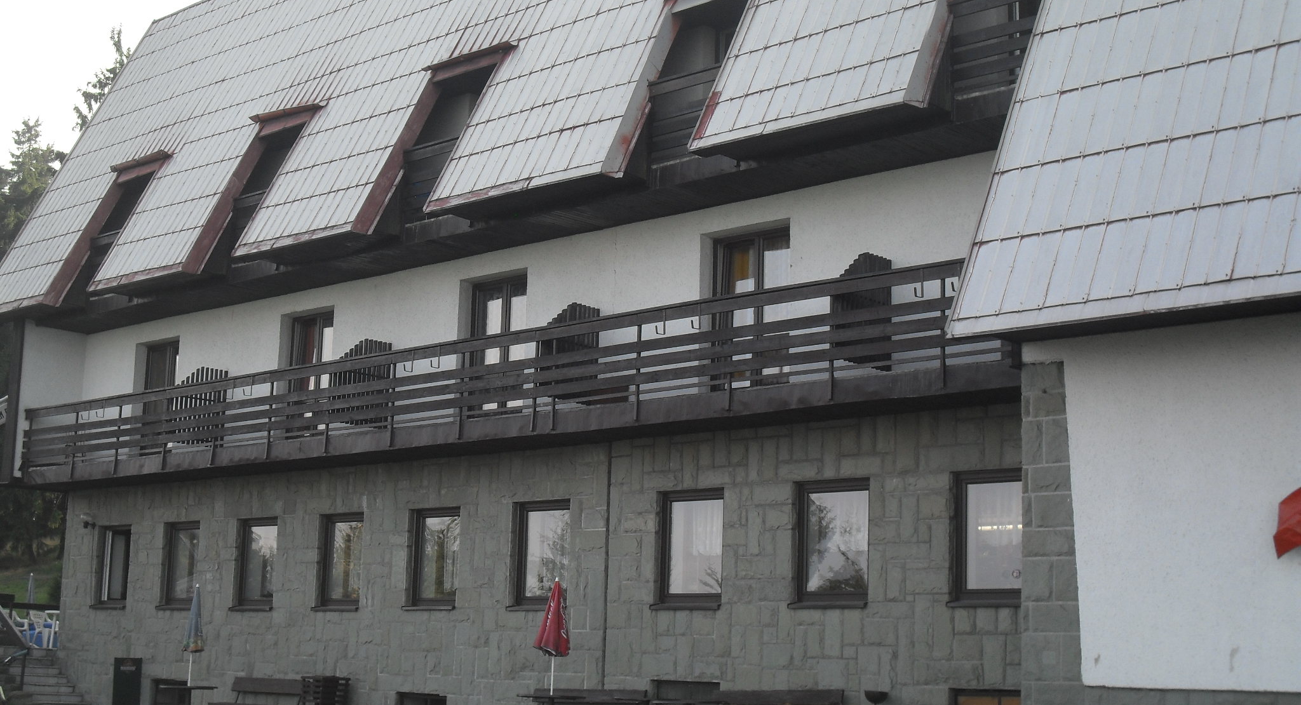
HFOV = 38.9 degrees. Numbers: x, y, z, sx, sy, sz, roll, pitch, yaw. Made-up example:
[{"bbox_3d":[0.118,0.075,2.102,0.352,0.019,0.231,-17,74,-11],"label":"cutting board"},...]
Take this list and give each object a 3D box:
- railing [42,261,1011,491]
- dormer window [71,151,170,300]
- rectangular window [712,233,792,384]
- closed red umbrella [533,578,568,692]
[{"bbox_3d":[-3.584,0.779,27.394,21.736,1.487,1.144,-8,-13,43],"label":"railing"},{"bbox_3d":[-9.484,-2.194,32.610,1.768,2.548,1.248,-8,-13,43],"label":"dormer window"},{"bbox_3d":[1.351,-0.460,23.952,1.534,2.309,0.146,-8,-13,43],"label":"rectangular window"},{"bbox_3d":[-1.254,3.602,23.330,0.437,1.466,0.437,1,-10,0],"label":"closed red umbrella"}]

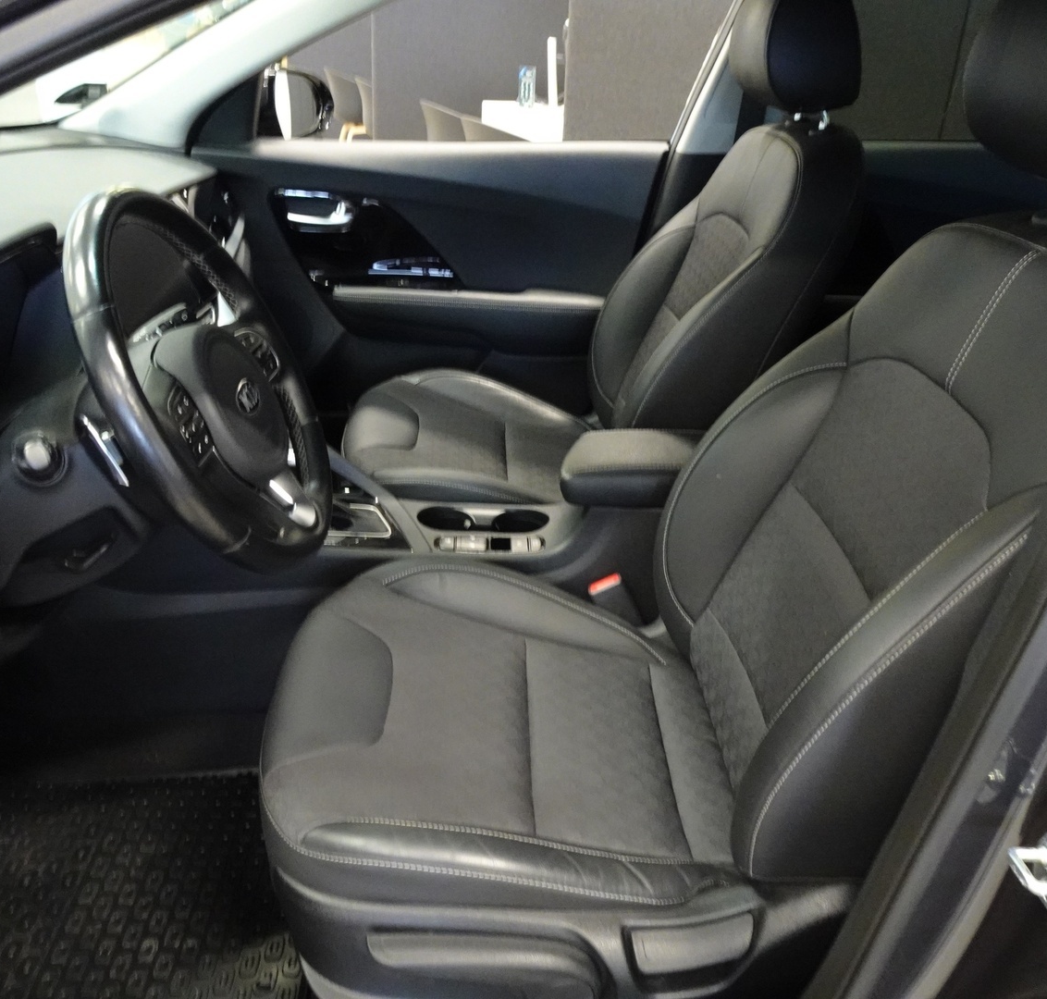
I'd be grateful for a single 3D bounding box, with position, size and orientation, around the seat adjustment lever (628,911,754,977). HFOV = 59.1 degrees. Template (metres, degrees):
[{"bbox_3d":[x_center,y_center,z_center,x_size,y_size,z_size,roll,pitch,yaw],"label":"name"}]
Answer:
[{"bbox_3d":[0.154,0.406,0.845,0.108,0.045,0.025,-7,14,1],"label":"seat adjustment lever"}]

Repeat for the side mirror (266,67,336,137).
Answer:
[{"bbox_3d":[-0.492,-0.820,1.929,0.125,0.155,0.210,10,31,12],"label":"side mirror"}]

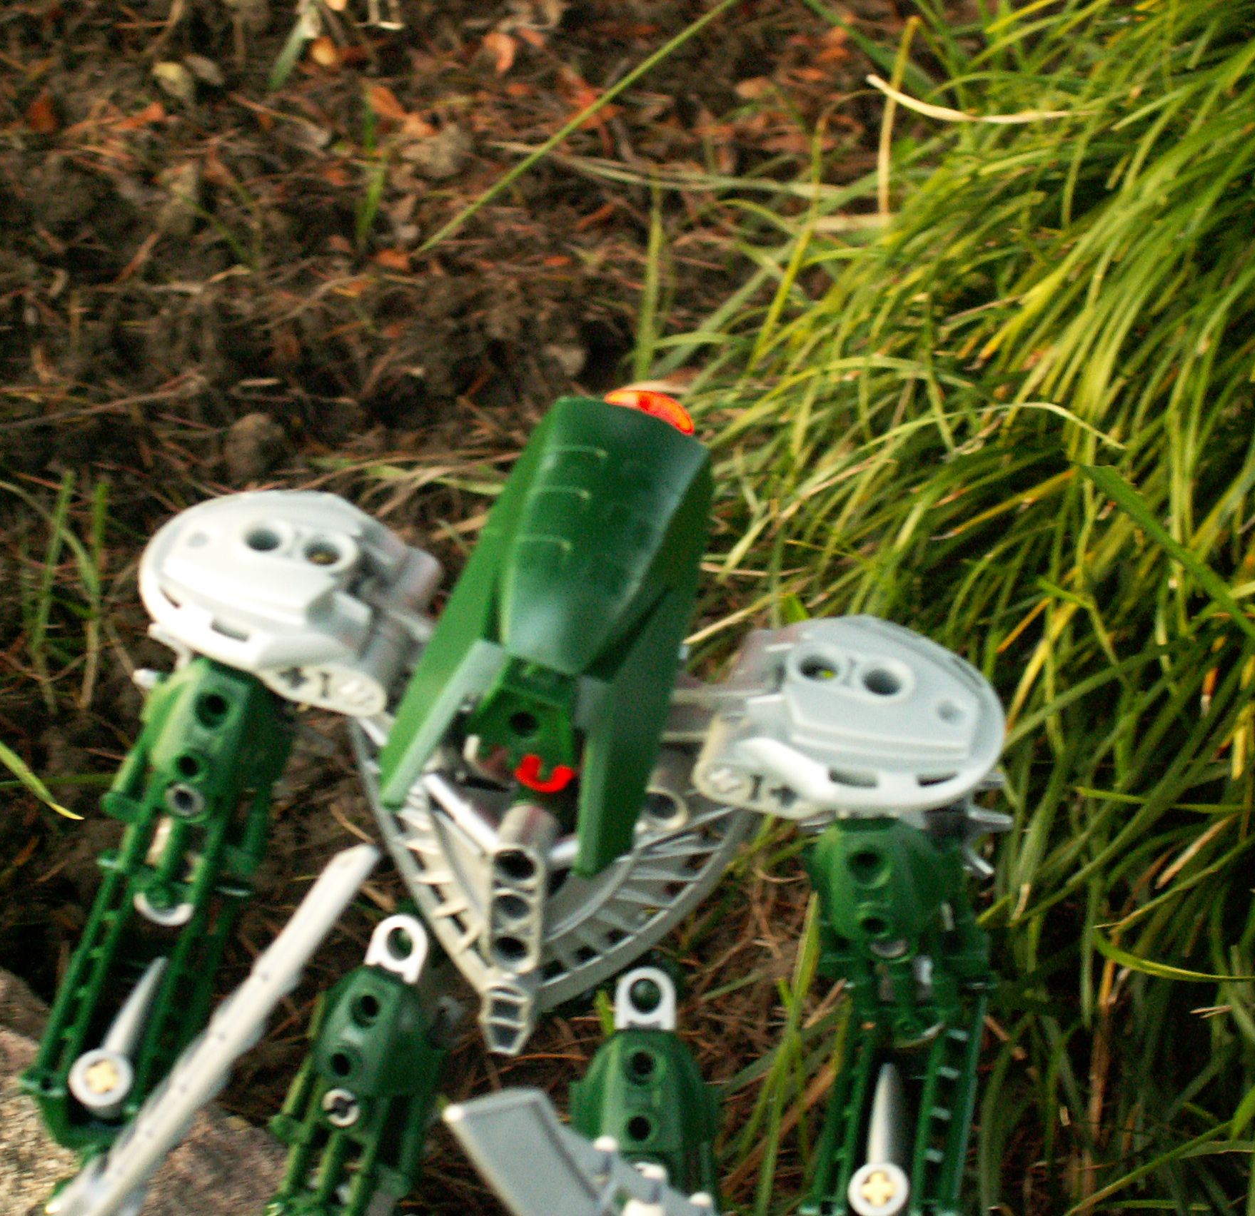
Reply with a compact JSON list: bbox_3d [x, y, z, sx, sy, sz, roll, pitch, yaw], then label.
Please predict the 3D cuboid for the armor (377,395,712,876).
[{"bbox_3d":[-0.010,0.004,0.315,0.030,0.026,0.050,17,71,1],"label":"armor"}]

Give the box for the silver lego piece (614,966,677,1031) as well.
[{"bbox_3d":[0.002,0.049,0.332,0.008,0.009,0.005,3,18,-1],"label":"silver lego piece"}]

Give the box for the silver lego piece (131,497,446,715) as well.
[{"bbox_3d":[-0.041,-0.001,0.325,0.035,0.013,0.022,13,47,1],"label":"silver lego piece"}]

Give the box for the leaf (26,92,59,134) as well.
[{"bbox_3d":[-0.147,-0.124,0.671,0.008,0.004,0.012,7,44,0],"label":"leaf"}]

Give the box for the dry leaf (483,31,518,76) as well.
[{"bbox_3d":[-0.034,-0.147,0.709,0.008,0.004,0.015,7,44,0],"label":"dry leaf"}]

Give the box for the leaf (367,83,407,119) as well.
[{"bbox_3d":[-0.062,-0.131,0.688,0.010,0.004,0.010,7,44,0],"label":"leaf"}]

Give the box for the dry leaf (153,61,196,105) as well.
[{"bbox_3d":[-0.116,-0.135,0.685,0.010,0.004,0.013,7,44,0],"label":"dry leaf"}]

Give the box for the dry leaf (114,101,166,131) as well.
[{"bbox_3d":[-0.123,-0.124,0.673,0.012,0.004,0.006,7,44,0],"label":"dry leaf"}]

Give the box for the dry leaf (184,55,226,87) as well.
[{"bbox_3d":[-0.109,-0.139,0.691,0.010,0.004,0.009,7,44,0],"label":"dry leaf"}]

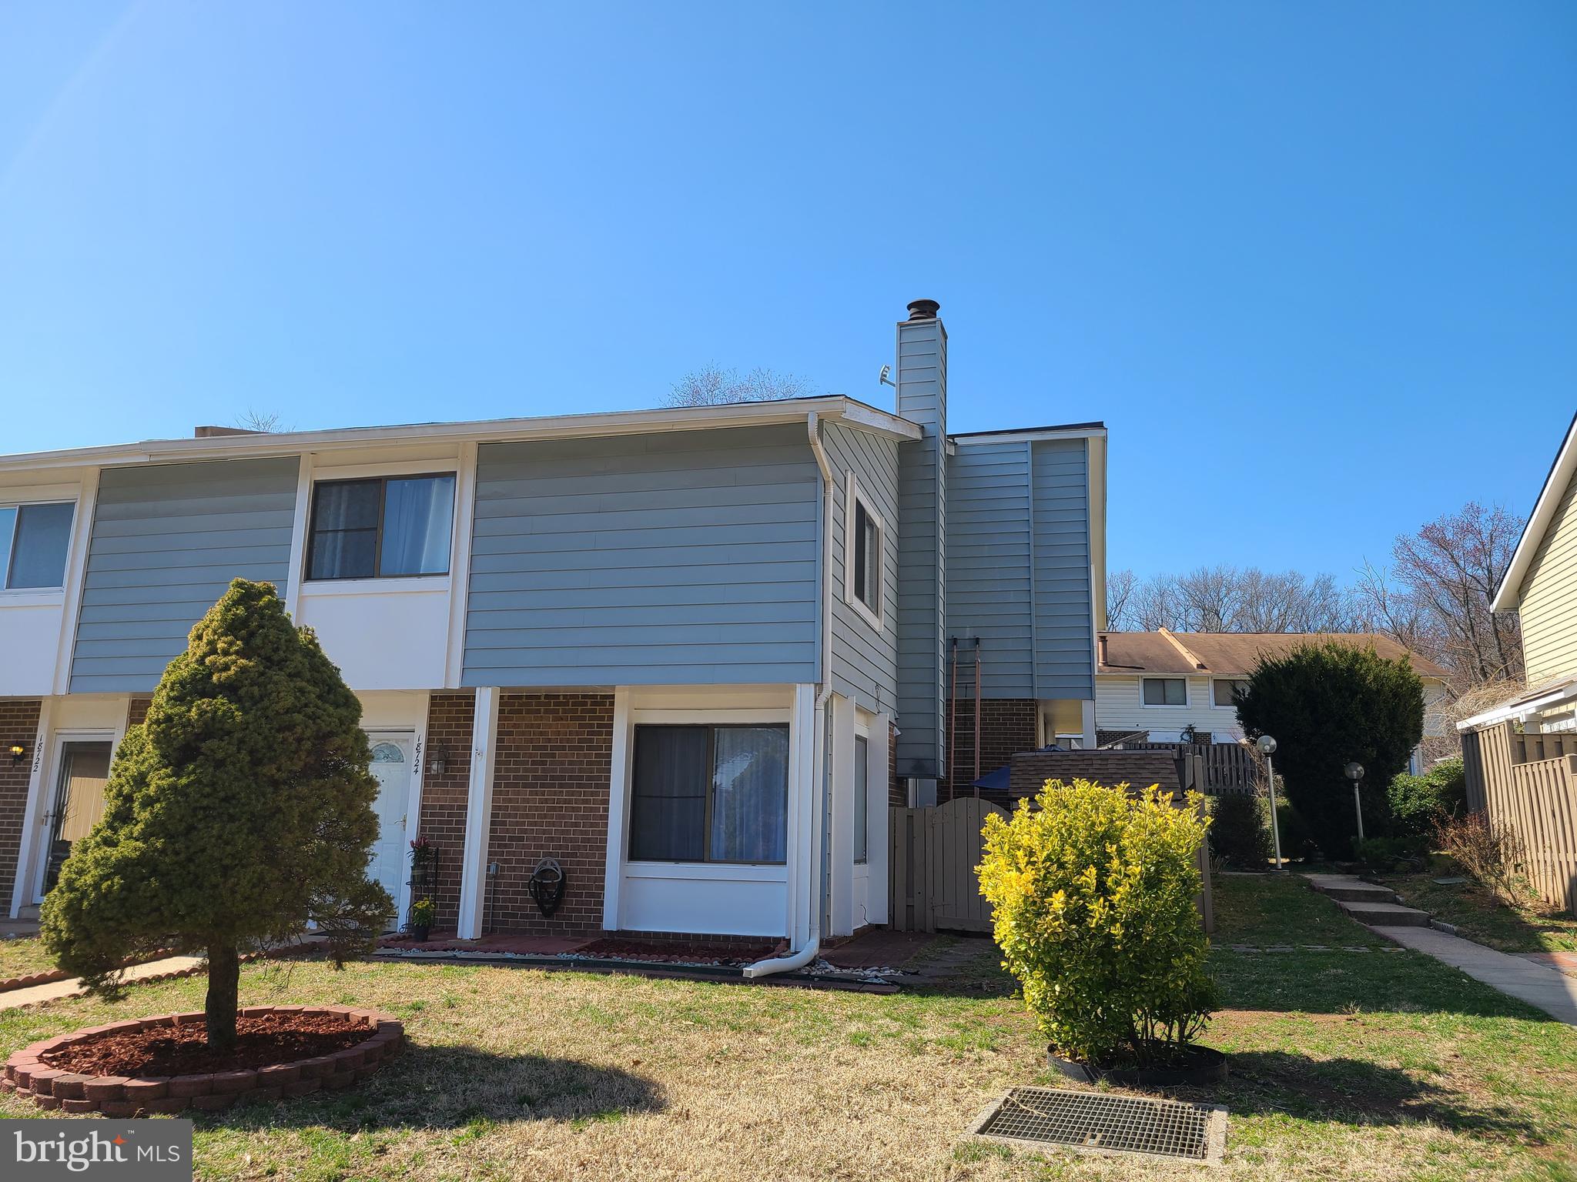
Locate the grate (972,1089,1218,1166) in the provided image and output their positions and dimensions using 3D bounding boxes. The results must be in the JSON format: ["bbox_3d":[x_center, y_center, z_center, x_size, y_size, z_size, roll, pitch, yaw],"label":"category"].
[{"bbox_3d":[1.468,2.502,5.513,1.070,0.060,1.030,-3,-11,21],"label":"grate"}]

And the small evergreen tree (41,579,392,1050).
[{"bbox_3d":[-3.154,1.239,6.820,1.770,2.652,1.770,-2,-12,14],"label":"small evergreen tree"}]

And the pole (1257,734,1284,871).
[{"bbox_3d":[8.801,3.830,21.483,0.350,2.399,0.350,-2,-12,14],"label":"pole"}]

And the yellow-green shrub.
[{"bbox_3d":[1.776,1.906,6.845,1.330,1.565,1.260,-2,-12,14],"label":"yellow-green shrub"}]

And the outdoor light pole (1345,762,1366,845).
[{"bbox_3d":[10.392,4.107,21.522,0.350,1.950,0.350,-2,-12,14],"label":"outdoor light pole"}]

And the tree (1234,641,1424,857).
[{"bbox_3d":[11.345,3.384,24.944,3.540,4.559,3.363,-2,-12,14],"label":"tree"}]

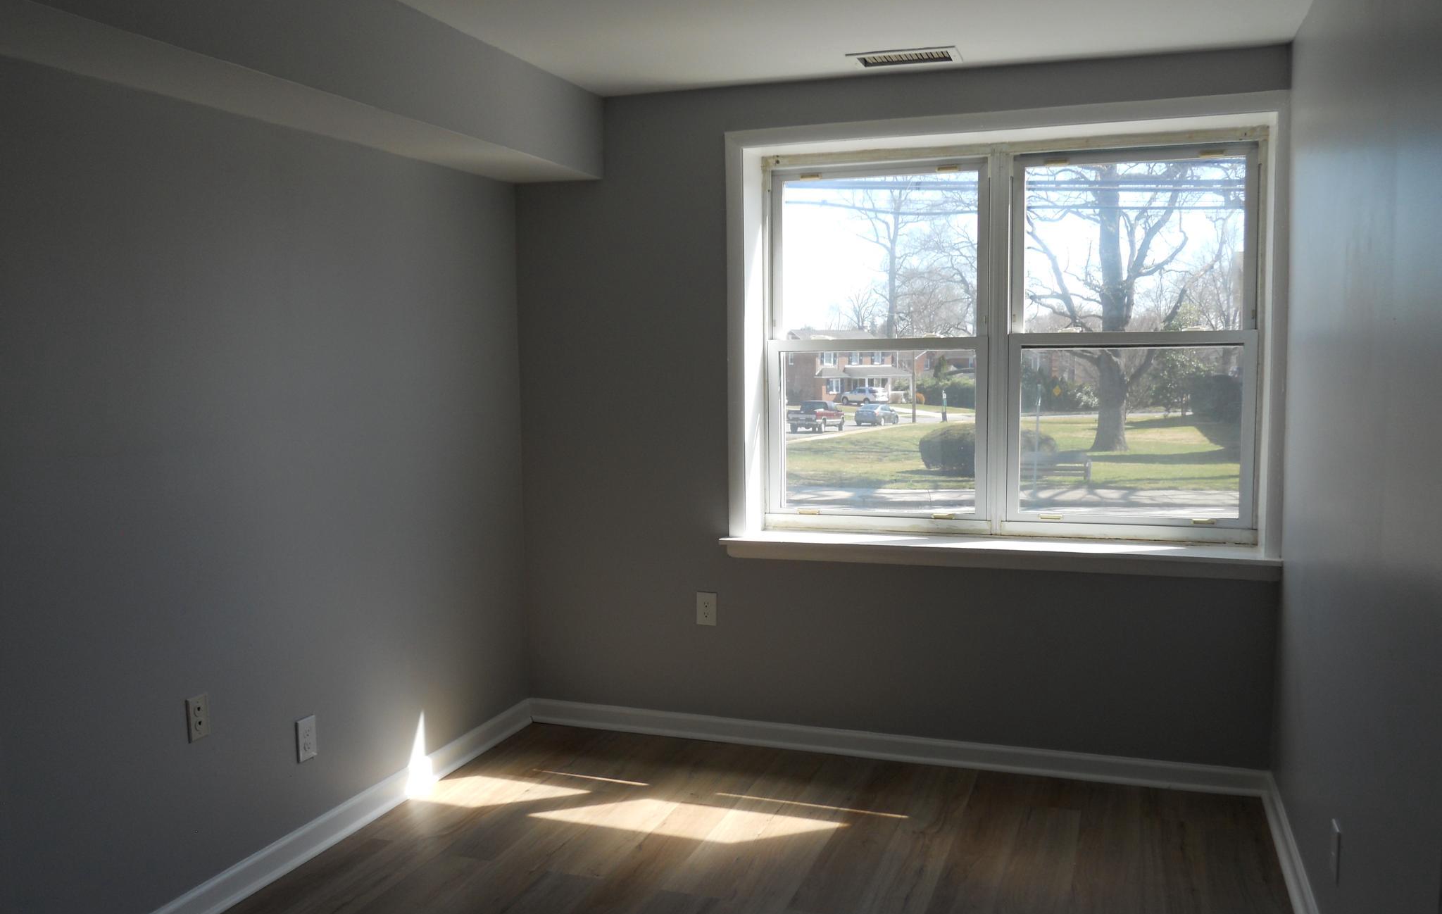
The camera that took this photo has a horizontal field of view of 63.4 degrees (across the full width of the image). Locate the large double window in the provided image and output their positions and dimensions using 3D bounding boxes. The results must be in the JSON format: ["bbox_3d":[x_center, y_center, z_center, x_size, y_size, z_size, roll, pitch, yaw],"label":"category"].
[{"bbox_3d":[1.007,-0.416,4.269,1.768,1.424,0.090,1,6,19],"label":"large double window"}]

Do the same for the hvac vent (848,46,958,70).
[{"bbox_3d":[0.600,-1.303,3.822,0.349,0.014,0.200,1,6,19],"label":"hvac vent"}]

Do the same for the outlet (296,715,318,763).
[{"bbox_3d":[-1.226,0.836,3.457,0.010,0.123,0.078,1,6,19],"label":"outlet"}]

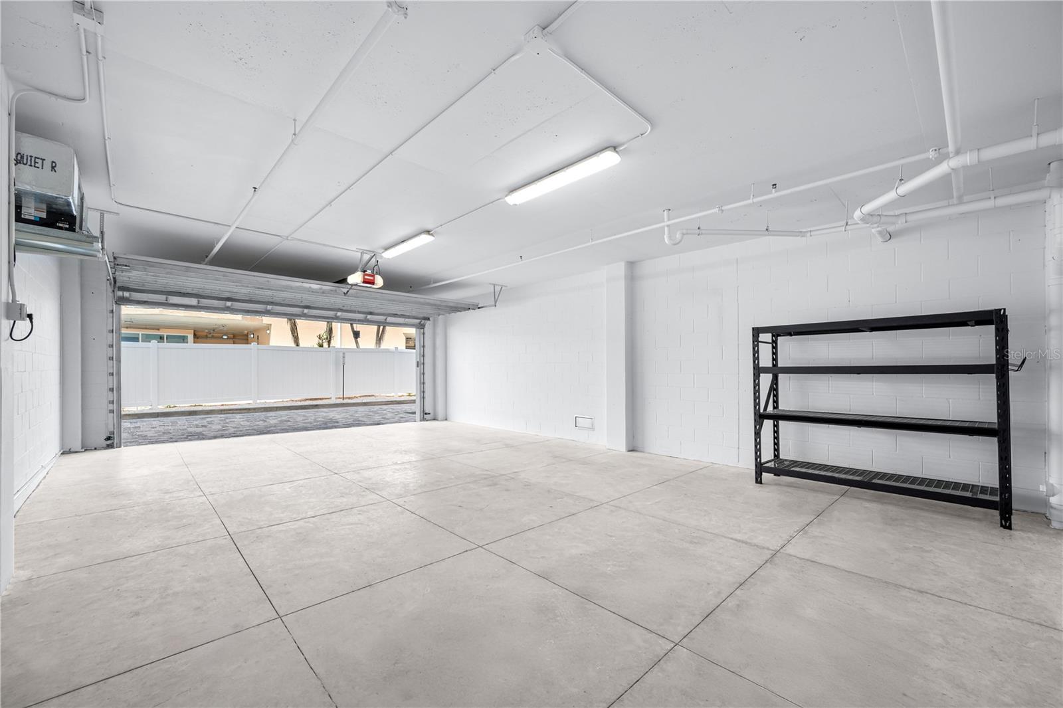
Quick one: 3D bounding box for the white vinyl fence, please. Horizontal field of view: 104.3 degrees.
[{"bbox_3d":[-8.095,0.668,14.432,8.850,1.880,0.140,2,-3,-44],"label":"white vinyl fence"}]

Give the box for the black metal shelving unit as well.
[{"bbox_3d":[3.495,0.565,4.315,0.600,1.820,1.950,2,-3,-43],"label":"black metal shelving unit"}]

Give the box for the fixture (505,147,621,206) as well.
[{"bbox_3d":[0.228,-1.565,3.749,0.140,0.095,1.270,2,-3,-44],"label":"fixture"}]

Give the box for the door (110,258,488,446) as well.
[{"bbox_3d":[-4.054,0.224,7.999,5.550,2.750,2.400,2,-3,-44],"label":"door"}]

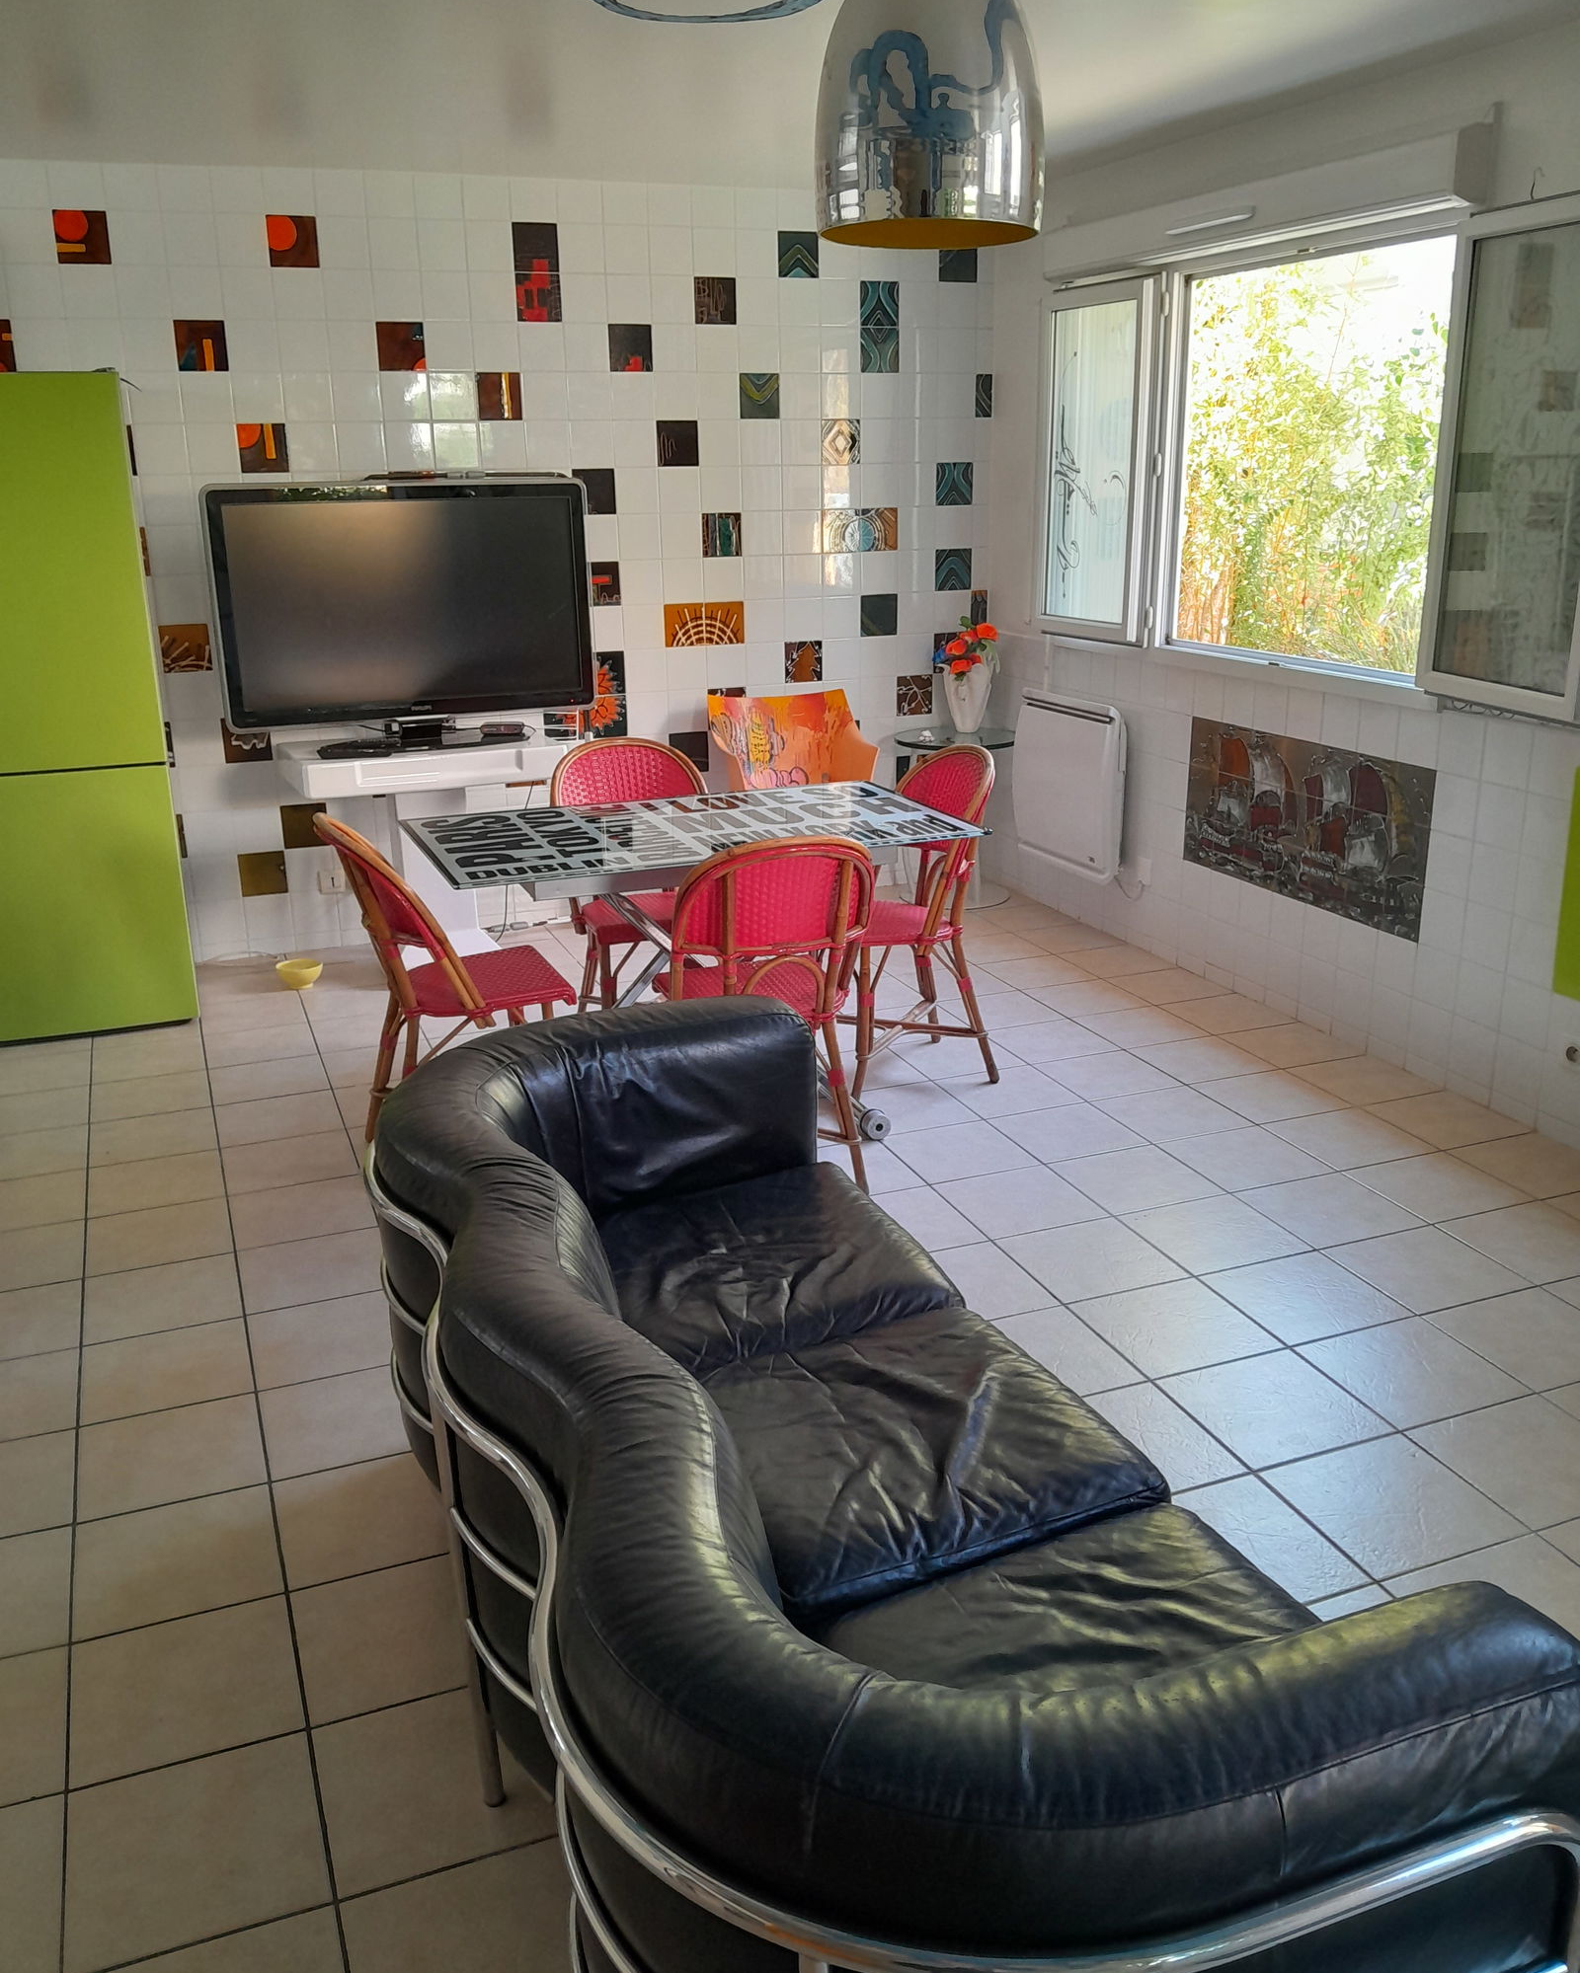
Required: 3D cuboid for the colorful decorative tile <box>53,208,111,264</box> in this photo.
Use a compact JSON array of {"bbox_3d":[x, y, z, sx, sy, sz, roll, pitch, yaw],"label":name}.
[{"bbox_3d":[-2.108,-2.238,4.705,0.150,0.150,0.015,-8,19,-20],"label":"colorful decorative tile"}]

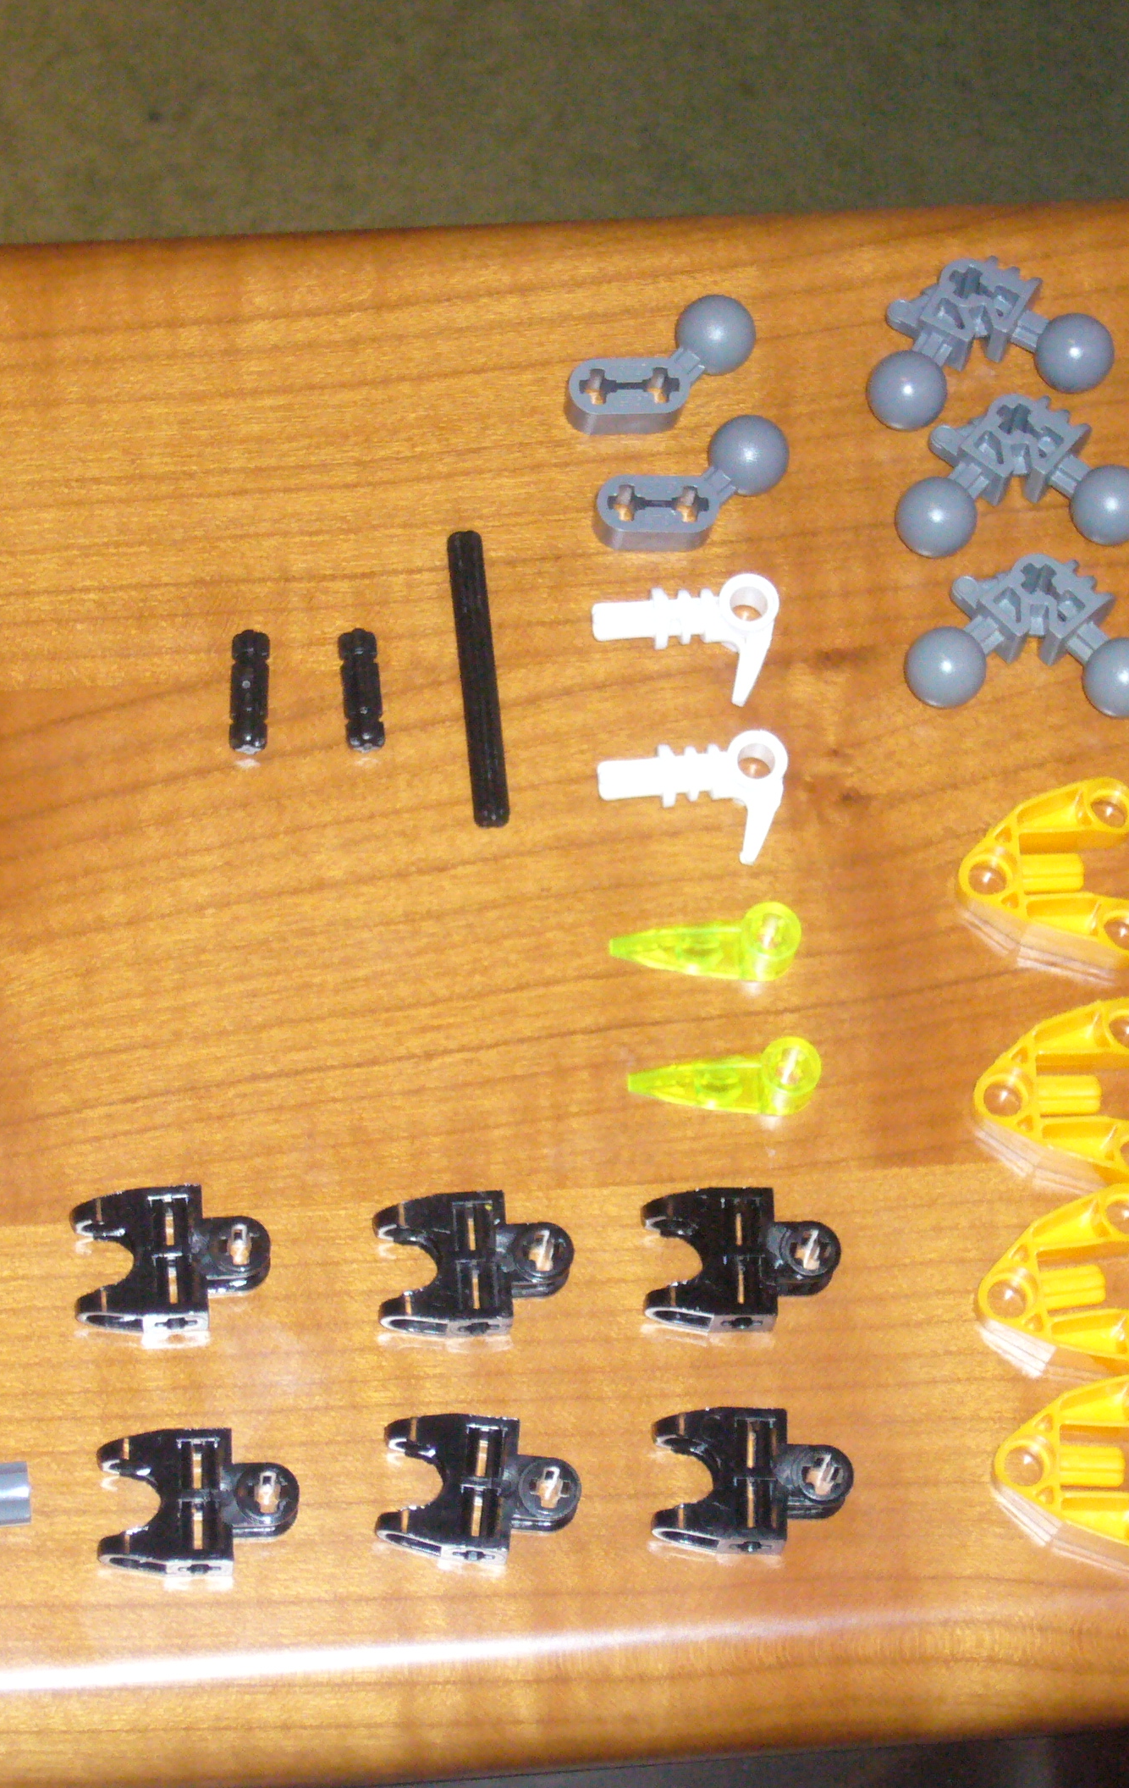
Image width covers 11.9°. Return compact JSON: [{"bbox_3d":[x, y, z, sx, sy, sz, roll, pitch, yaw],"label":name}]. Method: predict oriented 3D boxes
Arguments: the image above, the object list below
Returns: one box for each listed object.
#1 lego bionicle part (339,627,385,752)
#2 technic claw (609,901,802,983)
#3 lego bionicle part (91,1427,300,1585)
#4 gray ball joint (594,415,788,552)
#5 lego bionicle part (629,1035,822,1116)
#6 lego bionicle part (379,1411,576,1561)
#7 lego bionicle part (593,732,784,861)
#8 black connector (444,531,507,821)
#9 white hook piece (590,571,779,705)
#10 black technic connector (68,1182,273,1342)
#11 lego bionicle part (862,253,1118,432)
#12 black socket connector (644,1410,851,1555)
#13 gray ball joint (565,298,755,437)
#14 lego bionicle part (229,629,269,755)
[{"bbox_3d":[-0.025,-0.025,0.680,0.005,0.005,0.016,-4,66,-2],"label":"lego bionicle part"},{"bbox_3d":[0.017,0.006,0.664,0.023,0.008,0.008,-2,66,-1],"label":"technic claw"},{"bbox_3d":[-0.043,0.072,0.645,0.024,0.008,0.016,-1,70,-3],"label":"lego bionicle part"},{"bbox_3d":[0.016,-0.052,0.689,0.025,0.010,0.017,1,66,0],"label":"gray ball joint"},{"bbox_3d":[0.019,0.023,0.657,0.023,0.008,0.008,-2,66,-1],"label":"lego bionicle part"},{"bbox_3d":[-0.010,0.071,0.647,0.024,0.008,0.016,6,70,-1],"label":"lego bionicle part"},{"bbox_3d":[0.016,-0.011,0.678,0.024,0.008,0.015,-4,70,-4],"label":"lego bionicle part"},{"bbox_3d":[-0.011,-0.027,0.684,0.005,0.005,0.039,-3,70,-4],"label":"black connector"},{"bbox_3d":[0.015,-0.031,0.685,0.023,0.008,0.015,-4,70,-4],"label":"white hook piece"},{"bbox_3d":[-0.047,0.044,0.648,0.024,0.008,0.016,-5,66,-2],"label":"black technic connector"},{"bbox_3d":[0.054,-0.071,0.700,0.033,0.010,0.019,-13,71,-7],"label":"lego bionicle part"},{"bbox_3d":[0.022,0.070,0.648,0.024,0.008,0.016,1,70,-2],"label":"black socket connector"},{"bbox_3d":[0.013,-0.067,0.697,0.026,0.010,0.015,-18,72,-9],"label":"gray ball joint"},{"bbox_3d":[-0.039,-0.025,0.682,0.005,0.005,0.016,1,70,-2],"label":"lego bionicle part"}]

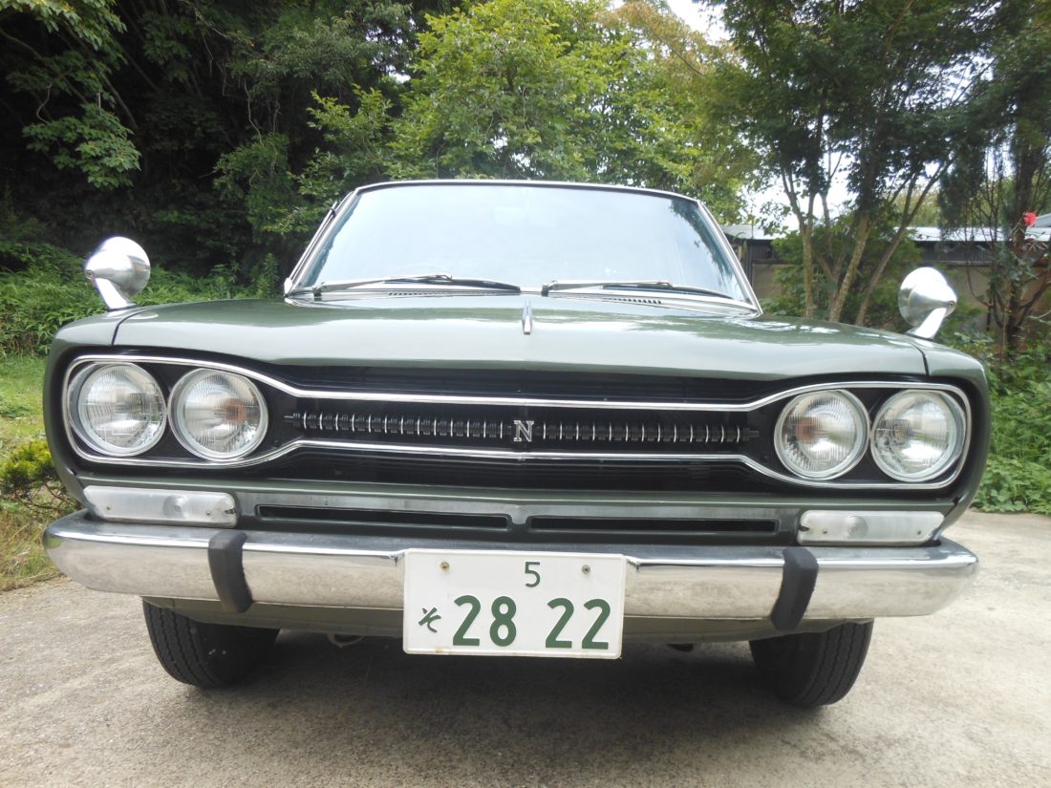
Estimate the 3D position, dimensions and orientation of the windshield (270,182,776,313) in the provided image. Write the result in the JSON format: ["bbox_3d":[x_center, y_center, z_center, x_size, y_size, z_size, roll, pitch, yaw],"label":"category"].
[{"bbox_3d":[0.002,-0.458,2.298,1.380,0.552,0.135,2,-38,0],"label":"windshield"}]

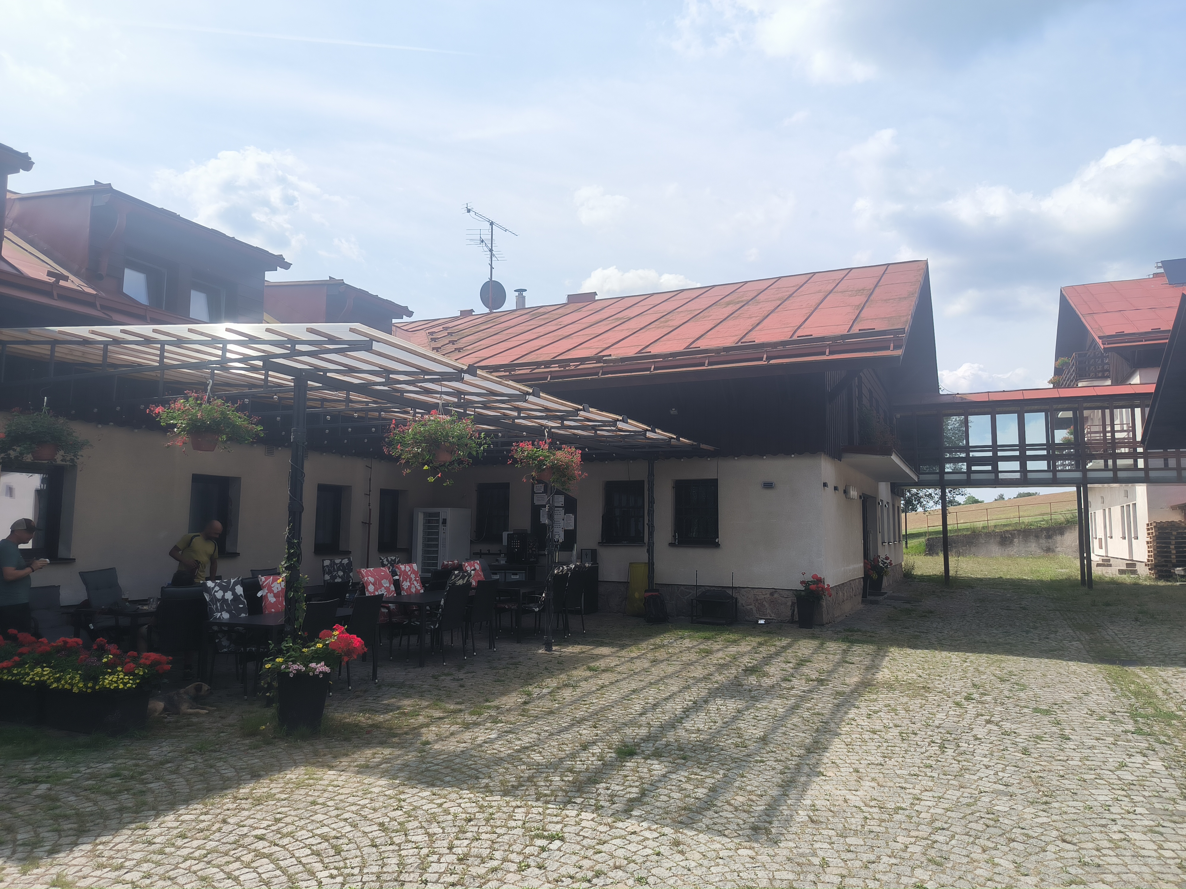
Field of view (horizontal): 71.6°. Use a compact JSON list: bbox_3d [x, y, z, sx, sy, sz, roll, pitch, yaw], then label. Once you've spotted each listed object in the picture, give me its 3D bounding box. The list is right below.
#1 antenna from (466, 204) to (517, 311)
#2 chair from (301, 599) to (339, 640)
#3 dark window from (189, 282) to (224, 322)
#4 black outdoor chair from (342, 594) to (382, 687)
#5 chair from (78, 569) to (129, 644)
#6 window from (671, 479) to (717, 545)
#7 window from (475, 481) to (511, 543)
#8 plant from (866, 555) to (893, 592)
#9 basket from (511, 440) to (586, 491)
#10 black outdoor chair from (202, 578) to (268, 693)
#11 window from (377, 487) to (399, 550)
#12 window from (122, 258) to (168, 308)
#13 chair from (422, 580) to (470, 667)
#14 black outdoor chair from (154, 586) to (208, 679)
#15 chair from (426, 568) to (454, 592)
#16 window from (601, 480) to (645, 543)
[{"bbox_3d":[-3.257,-5.884,26.474,1.100,3.200,1.900,-2,-6,23],"label":"antenna"},{"bbox_3d":[-2.878,1.985,8.033,0.600,0.930,0.560,-2,-7,24],"label":"chair"},{"bbox_3d":[-5.697,-2.007,12.108,0.120,0.700,0.590,-3,-7,28],"label":"dark window"},{"bbox_3d":[-2.650,2.079,8.820,0.630,0.920,0.560,-3,-7,26],"label":"black outdoor chair"},{"bbox_3d":[-5.524,1.997,9.423,0.750,1.100,0.600,-2,-6,23],"label":"chair"},{"bbox_3d":[1.780,1.170,14.300,0.828,1.148,0.140,-2,-7,24],"label":"window"},{"bbox_3d":[-2.055,1.439,17.278,0.800,1.240,0.140,-2,-6,23],"label":"window"},{"bbox_3d":[6.465,2.903,18.600,0.550,0.796,0.540,-2,-7,24],"label":"plant"},{"bbox_3d":[-0.581,0.282,10.632,0.930,0.640,0.850,0,-6,0],"label":"basket"},{"bbox_3d":[-3.626,1.976,8.395,0.660,1.040,0.570,-3,-7,26],"label":"black outdoor chair"},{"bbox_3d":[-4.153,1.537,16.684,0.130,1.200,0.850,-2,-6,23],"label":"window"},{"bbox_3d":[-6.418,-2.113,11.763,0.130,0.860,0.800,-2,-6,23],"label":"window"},{"bbox_3d":[-1.885,2.195,10.199,0.660,0.940,0.570,-2,-6,23],"label":"chair"},{"bbox_3d":[-4.506,2.024,8.692,0.640,0.980,0.580,-3,-7,26],"label":"black outdoor chair"},{"bbox_3d":[-2.540,2.365,12.513,0.600,0.930,0.560,-2,-7,24],"label":"chair"},{"bbox_3d":[0.539,1.215,14.854,0.848,1.143,0.140,-2,-7,24],"label":"window"}]

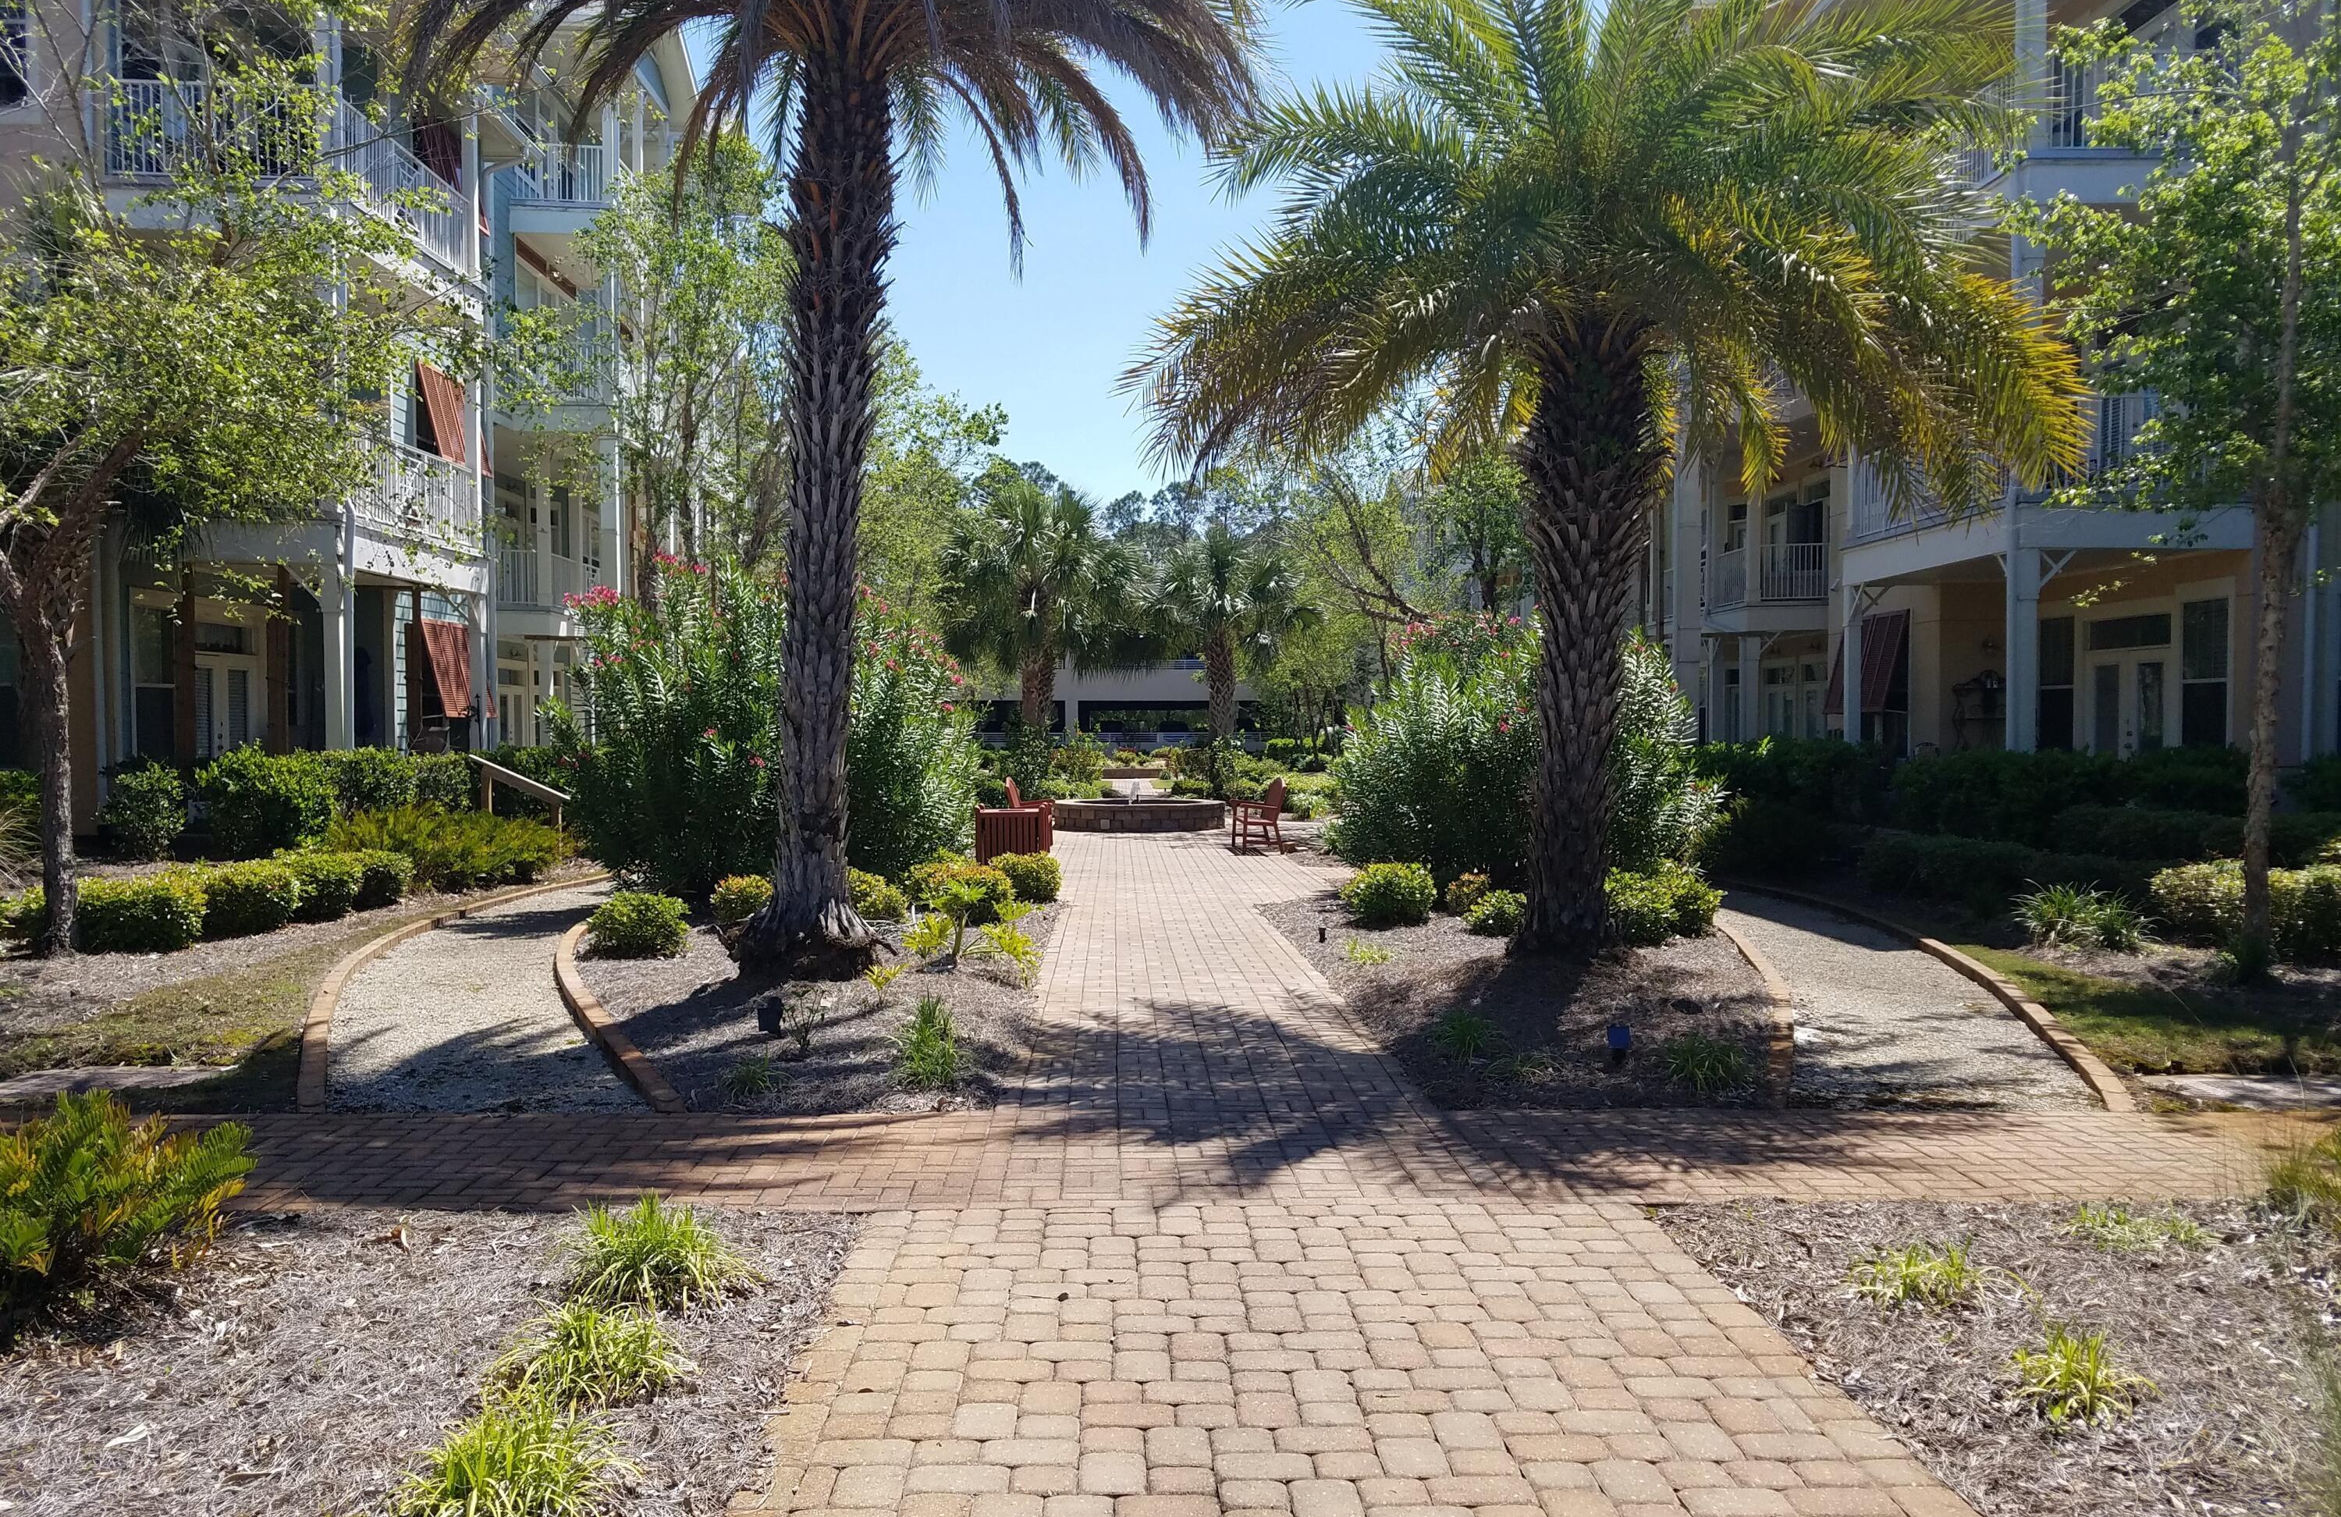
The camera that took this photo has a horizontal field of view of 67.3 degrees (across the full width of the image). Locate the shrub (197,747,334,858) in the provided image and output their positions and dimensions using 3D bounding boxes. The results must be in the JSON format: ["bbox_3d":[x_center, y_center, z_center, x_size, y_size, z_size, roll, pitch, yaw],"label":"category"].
[{"bbox_3d":[-9.650,0.470,18.700,1.350,1.120,1.200,0,1,0],"label":"shrub"}]

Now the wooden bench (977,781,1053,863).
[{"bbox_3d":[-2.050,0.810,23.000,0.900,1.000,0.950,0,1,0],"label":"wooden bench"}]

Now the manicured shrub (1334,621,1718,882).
[{"bbox_3d":[4.100,-0.100,20.300,4.100,2.900,3.500,0,1,0],"label":"manicured shrub"}]

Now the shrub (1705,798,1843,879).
[{"bbox_3d":[6.850,0.900,20.000,1.500,0.880,1.300,0,1,0],"label":"shrub"}]

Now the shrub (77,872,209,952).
[{"bbox_3d":[-7.420,1.100,12.700,0.880,0.550,0.820,0,1,0],"label":"shrub"}]

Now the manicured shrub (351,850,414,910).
[{"bbox_3d":[-7.020,1.070,15.600,0.680,0.530,0.700,0,1,0],"label":"manicured shrub"}]

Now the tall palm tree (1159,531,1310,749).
[{"bbox_3d":[1.440,-2.250,40.000,3.600,6.000,3.500,0,1,0],"label":"tall palm tree"}]

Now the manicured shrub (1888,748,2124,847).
[{"bbox_3d":[9.500,0.430,20.100,2.450,1.080,1.400,0,1,0],"label":"manicured shrub"}]

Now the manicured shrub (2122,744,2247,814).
[{"bbox_3d":[11.500,0.400,20.000,1.300,1.050,1.100,0,1,0],"label":"manicured shrub"}]

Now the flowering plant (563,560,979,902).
[{"bbox_3d":[-4.200,-0.320,18.500,4.100,3.350,3.700,0,1,0],"label":"flowering plant"}]

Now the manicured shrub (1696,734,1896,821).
[{"bbox_3d":[8.550,0.330,24.000,2.700,1.200,1.700,0,1,0],"label":"manicured shrub"}]

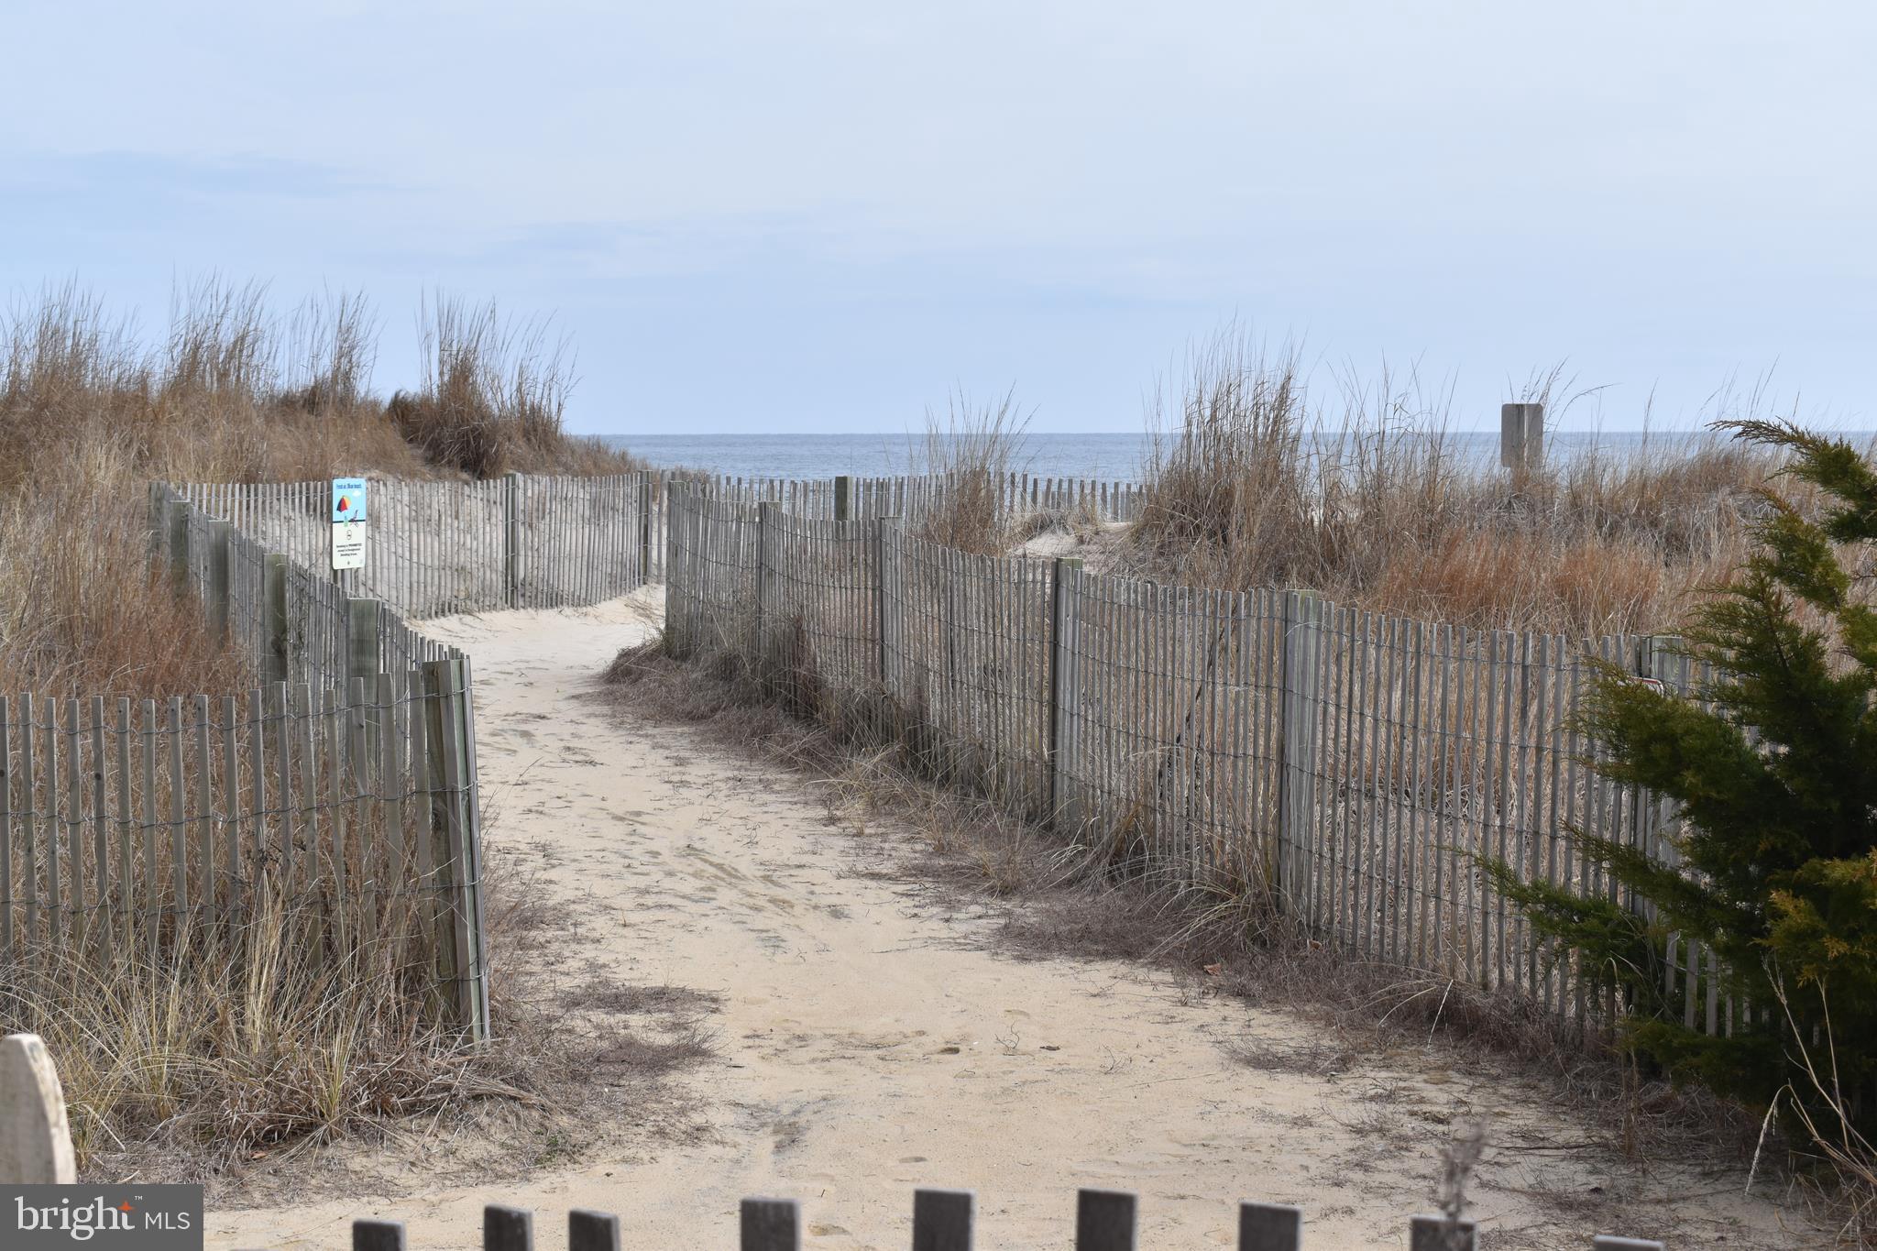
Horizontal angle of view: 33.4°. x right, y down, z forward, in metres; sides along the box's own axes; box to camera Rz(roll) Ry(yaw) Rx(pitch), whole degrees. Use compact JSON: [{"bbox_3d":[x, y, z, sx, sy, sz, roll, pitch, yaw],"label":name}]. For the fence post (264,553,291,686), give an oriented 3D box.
[{"bbox_3d":[-2.762,0.248,13.084,0.092,1.100,0.092,-1,4,-19],"label":"fence post"}]

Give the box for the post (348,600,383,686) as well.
[{"bbox_3d":[-1.981,0.448,10.833,0.092,1.080,0.092,-1,4,-19],"label":"post"}]

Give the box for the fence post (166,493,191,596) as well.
[{"bbox_3d":[-4.277,-0.159,17.684,0.092,1.100,0.092,-1,4,-19],"label":"fence post"}]

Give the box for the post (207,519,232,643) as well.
[{"bbox_3d":[-3.527,0.031,15.384,0.092,1.100,0.092,-1,4,-19],"label":"post"}]

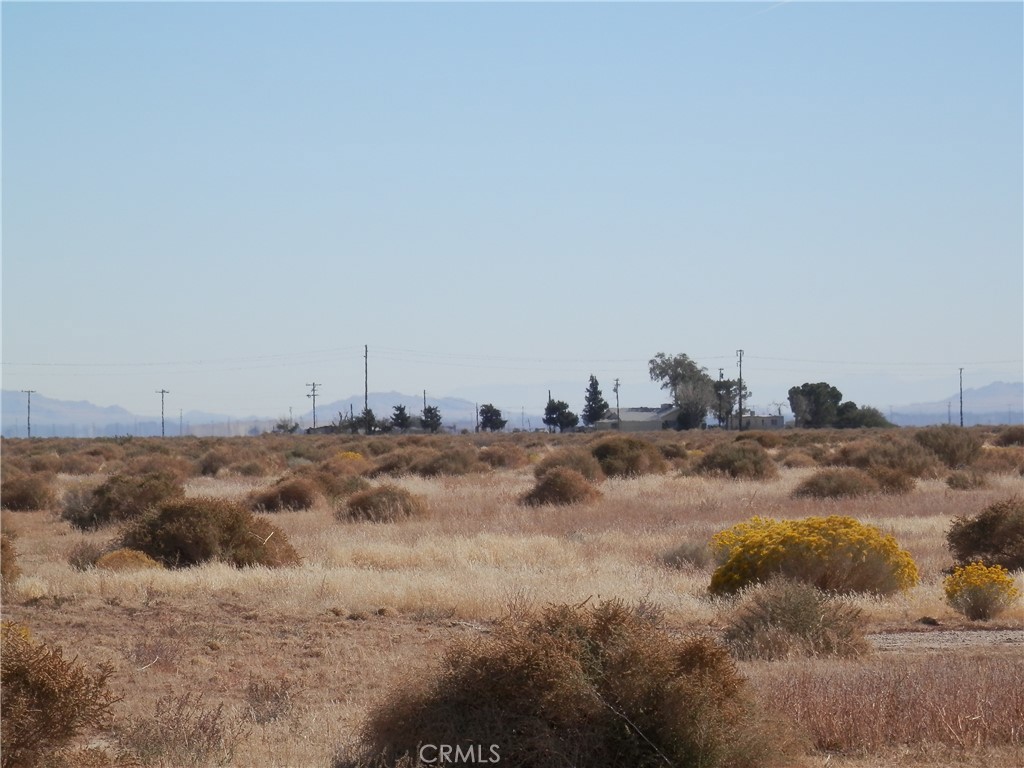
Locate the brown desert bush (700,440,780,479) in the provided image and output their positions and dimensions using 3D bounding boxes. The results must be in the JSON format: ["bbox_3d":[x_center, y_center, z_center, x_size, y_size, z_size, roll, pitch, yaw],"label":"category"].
[{"bbox_3d":[6.788,2.307,164.000,2.397,1.229,2.038,-1,0,0],"label":"brown desert bush"}]

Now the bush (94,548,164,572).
[{"bbox_3d":[-4.328,2.000,62.000,0.782,0.295,0.650,-1,0,0],"label":"bush"}]

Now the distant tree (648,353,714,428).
[{"bbox_3d":[29.424,1.389,950.000,11.457,13.714,10.311,-1,0,0],"label":"distant tree"}]

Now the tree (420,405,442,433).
[{"bbox_3d":[-11.621,5.269,790.000,3.180,4.620,3.200,-1,0,0],"label":"tree"}]

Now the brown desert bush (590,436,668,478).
[{"bbox_3d":[3.194,2.027,148.765,2.107,1.191,1.896,0,0,0],"label":"brown desert bush"}]

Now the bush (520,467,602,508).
[{"bbox_3d":[0.880,1.859,97.295,1.448,0.779,1.303,0,0,0],"label":"bush"}]

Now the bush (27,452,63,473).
[{"bbox_3d":[-17.939,3.031,210.000,1.381,0.806,1.250,-1,0,0],"label":"bush"}]

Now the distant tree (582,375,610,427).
[{"bbox_3d":[13.279,2.986,860.000,4.400,8.960,4.200,-1,0,0],"label":"distant tree"}]

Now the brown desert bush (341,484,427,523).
[{"bbox_3d":[-2.160,2.026,92.000,1.450,0.670,1.350,-1,0,0],"label":"brown desert bush"}]

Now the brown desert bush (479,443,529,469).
[{"bbox_3d":[-0.256,2.460,187.000,1.780,0.920,1.700,-1,0,0],"label":"brown desert bush"}]

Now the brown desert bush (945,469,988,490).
[{"bbox_3d":[9.705,2.051,116.863,0.936,0.492,0.843,0,0,0],"label":"brown desert bush"}]

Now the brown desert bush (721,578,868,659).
[{"bbox_3d":[1.986,1.644,38.200,1.005,0.572,0.905,-1,0,0],"label":"brown desert bush"}]

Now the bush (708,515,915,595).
[{"bbox_3d":[2.819,1.608,51.000,1.938,0.746,1.600,-1,0,0],"label":"bush"}]

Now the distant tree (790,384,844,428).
[{"bbox_3d":[47.295,3.572,850.000,8.700,7.610,7.800,-1,0,0],"label":"distant tree"}]

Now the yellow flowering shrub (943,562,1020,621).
[{"bbox_3d":[3.886,1.718,45.300,0.646,0.480,0.613,-1,0,0],"label":"yellow flowering shrub"}]

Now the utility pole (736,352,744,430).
[{"bbox_3d":[32.150,1.126,770.000,1.130,11.680,0.450,-1,0,0],"label":"utility pole"}]

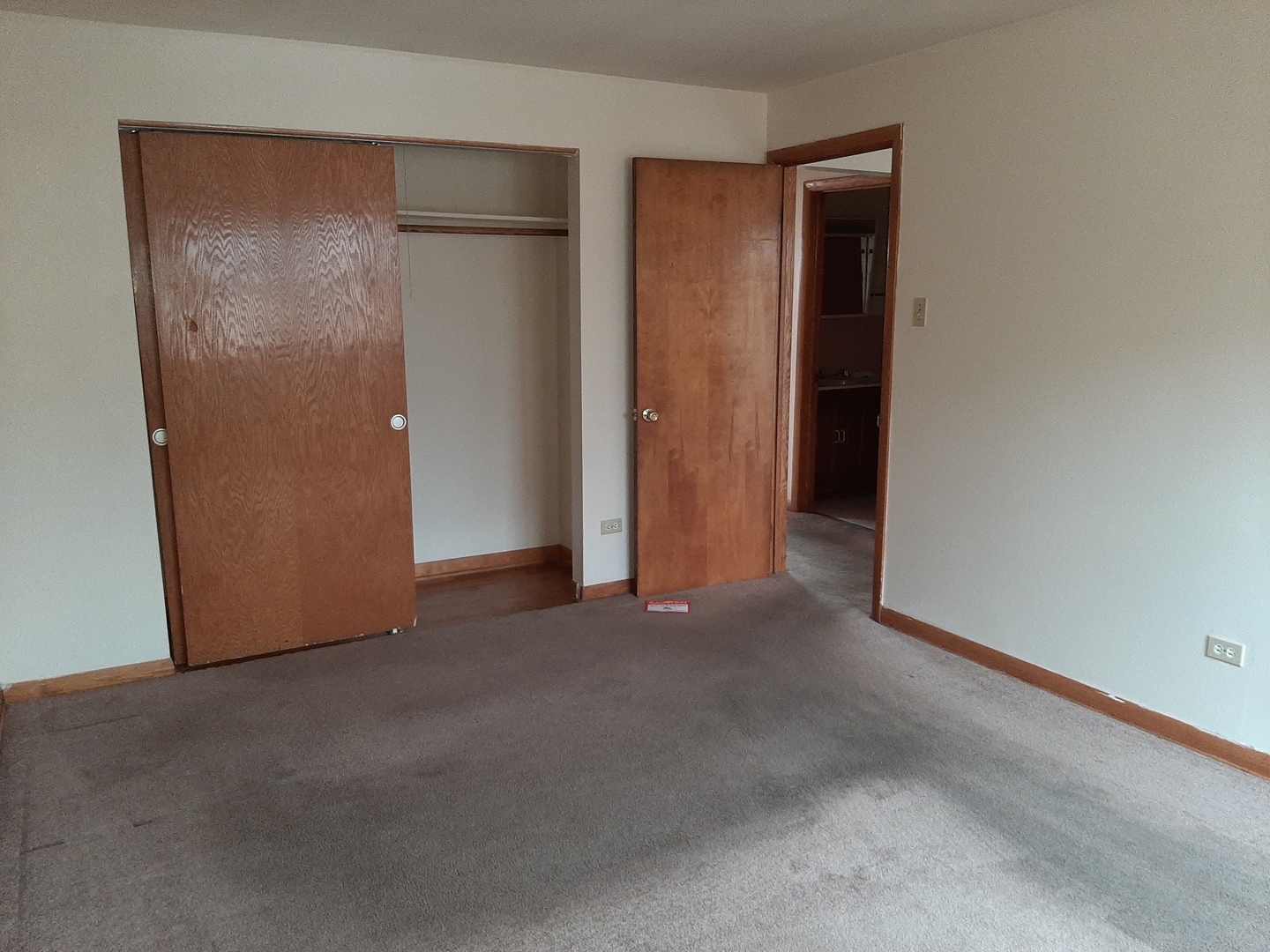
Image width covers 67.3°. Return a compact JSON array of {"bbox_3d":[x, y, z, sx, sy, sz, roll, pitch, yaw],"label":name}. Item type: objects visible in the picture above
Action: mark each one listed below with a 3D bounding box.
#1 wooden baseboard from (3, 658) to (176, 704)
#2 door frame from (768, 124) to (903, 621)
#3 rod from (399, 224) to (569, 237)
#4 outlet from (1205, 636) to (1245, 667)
[{"bbox_3d":[-2.056,0.774,3.611,0.563,0.076,0.018,-7,13,-29],"label":"wooden baseboard"},{"bbox_3d":[0.938,-0.470,4.510,0.165,2.130,0.904,-7,13,-29],"label":"door frame"},{"bbox_3d":[-1.253,-1.102,4.245,2.250,0.034,0.034,-7,13,-29],"label":"rod"},{"bbox_3d":[1.834,0.545,2.964,0.010,0.070,0.114,-7,13,-29],"label":"outlet"}]

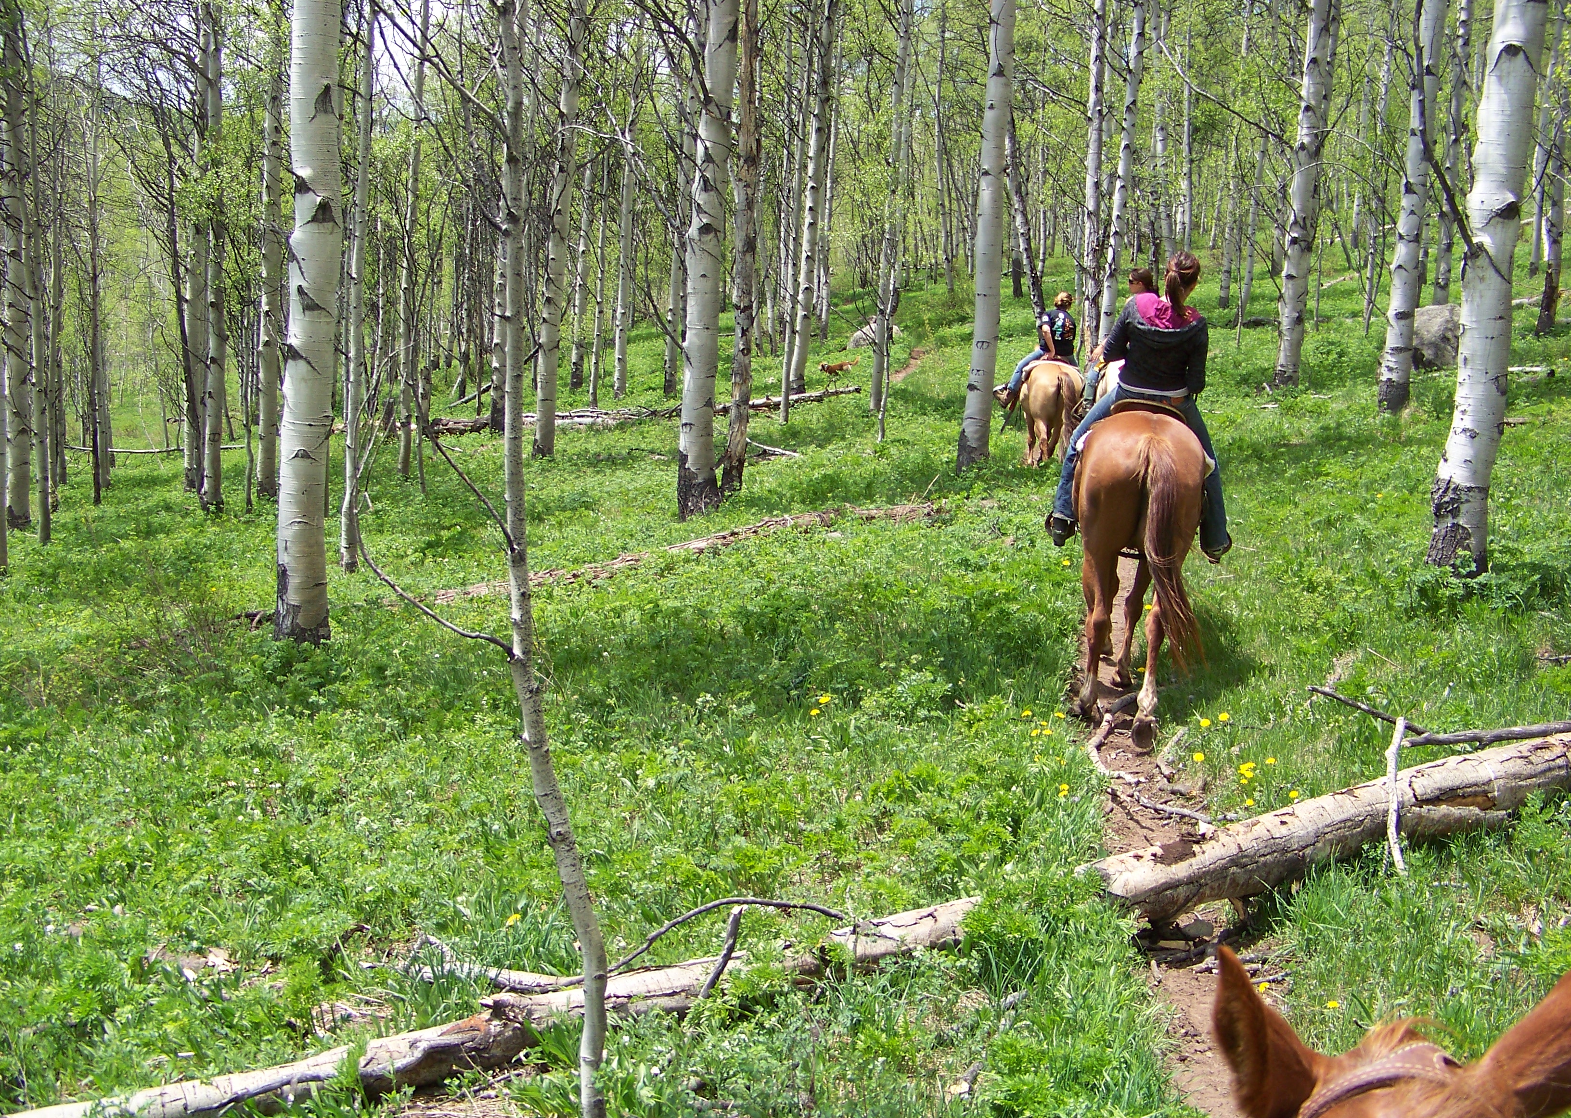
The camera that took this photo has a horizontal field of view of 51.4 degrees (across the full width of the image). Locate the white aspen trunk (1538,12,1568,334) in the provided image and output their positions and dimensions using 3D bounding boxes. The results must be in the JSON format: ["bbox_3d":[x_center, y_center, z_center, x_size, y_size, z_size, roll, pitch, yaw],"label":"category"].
[{"bbox_3d":[12.687,-6.379,27.000,0.330,5.600,0.330,4,8,24],"label":"white aspen trunk"}]

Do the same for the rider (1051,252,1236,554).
[{"bbox_3d":[1.817,-0.786,8.400,0.880,1.550,0.700,3,7,10],"label":"rider"}]

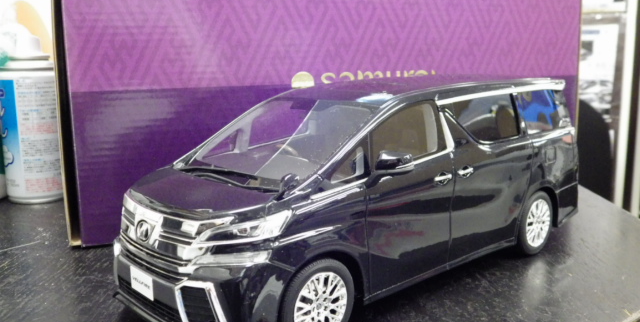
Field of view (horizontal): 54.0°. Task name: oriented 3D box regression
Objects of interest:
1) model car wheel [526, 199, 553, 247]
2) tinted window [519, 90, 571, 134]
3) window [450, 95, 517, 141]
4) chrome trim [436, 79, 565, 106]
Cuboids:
[{"bbox_3d":[0.119,0.034,0.356,0.028,0.028,0.010,-10,13,-42],"label":"model car wheel"},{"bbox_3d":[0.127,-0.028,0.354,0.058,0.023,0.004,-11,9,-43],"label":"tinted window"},{"bbox_3d":[0.080,-0.021,0.310,0.062,0.023,0.003,-10,0,-42],"label":"window"},{"bbox_3d":[0.096,-0.037,0.329,0.130,0.007,0.005,-10,14,-44],"label":"chrome trim"}]

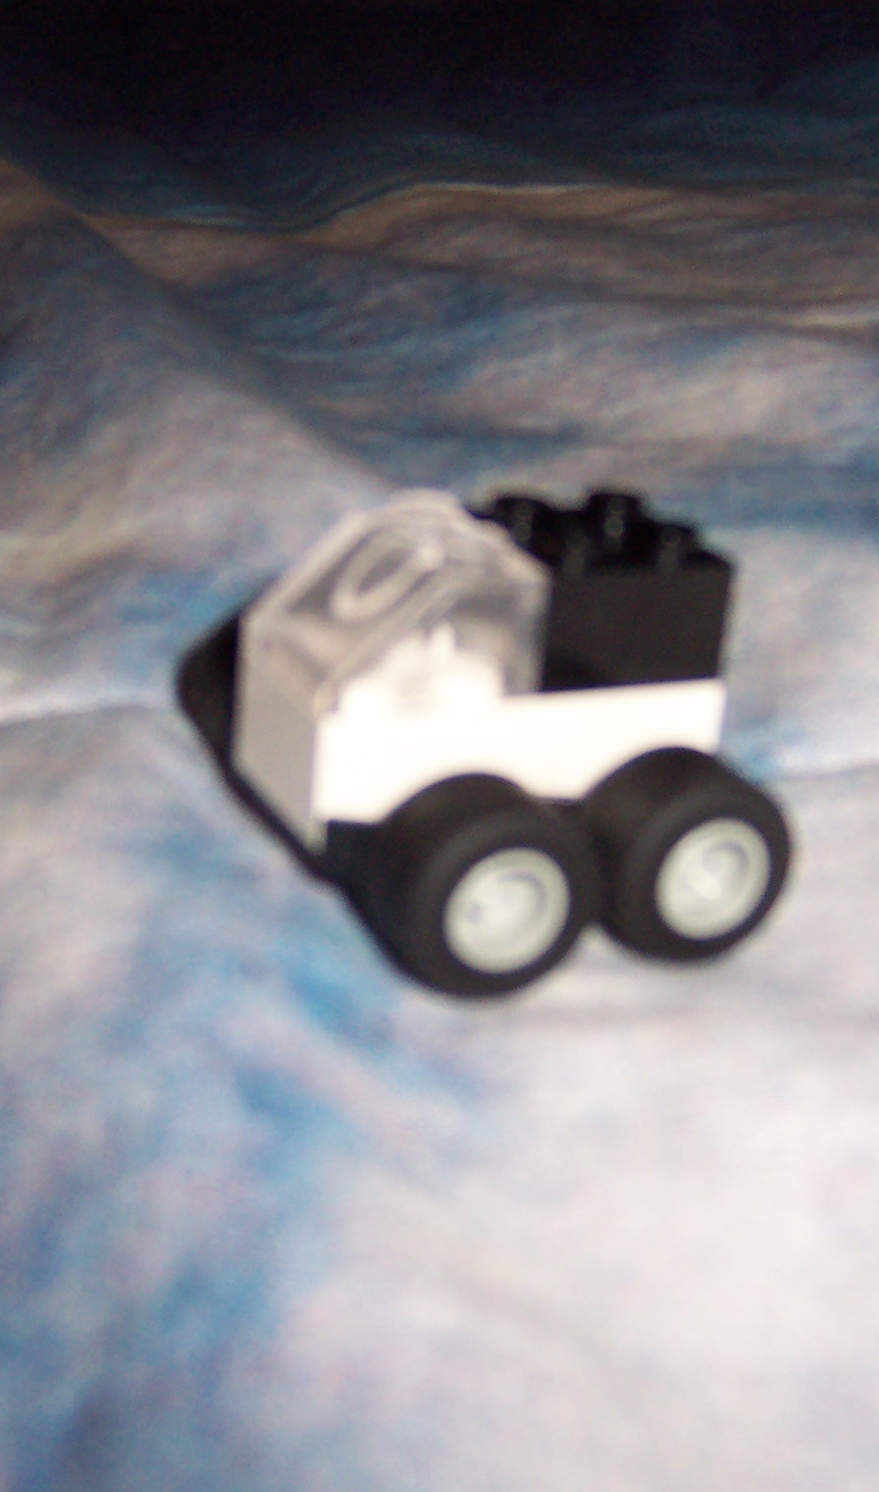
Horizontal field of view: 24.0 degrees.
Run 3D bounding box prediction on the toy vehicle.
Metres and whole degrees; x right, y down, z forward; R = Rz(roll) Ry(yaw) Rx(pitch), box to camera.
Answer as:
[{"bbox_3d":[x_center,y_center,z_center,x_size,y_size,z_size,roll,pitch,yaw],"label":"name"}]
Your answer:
[{"bbox_3d":[0.003,-0.004,0.154,0.032,0.027,0.045,-5,24,-25],"label":"toy vehicle"}]

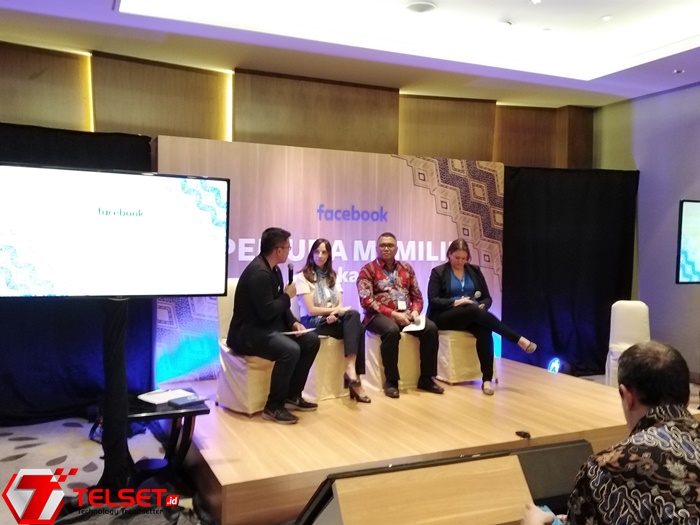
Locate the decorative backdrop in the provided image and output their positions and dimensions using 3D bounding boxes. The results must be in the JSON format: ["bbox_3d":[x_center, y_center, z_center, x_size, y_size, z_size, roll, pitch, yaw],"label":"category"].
[{"bbox_3d":[-0.020,-0.023,5.149,3.510,2.100,0.180,0,1,-22],"label":"decorative backdrop"}]

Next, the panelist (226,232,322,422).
[{"bbox_3d":[-0.553,0.394,3.839,0.800,1.310,0.540,1,1,38],"label":"panelist"}]

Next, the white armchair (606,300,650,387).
[{"bbox_3d":[3.011,0.883,5.645,0.460,0.930,0.530,1,1,21],"label":"white armchair"}]

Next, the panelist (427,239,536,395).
[{"bbox_3d":[1.121,0.416,4.599,0.820,1.260,0.760,0,1,-10],"label":"panelist"}]

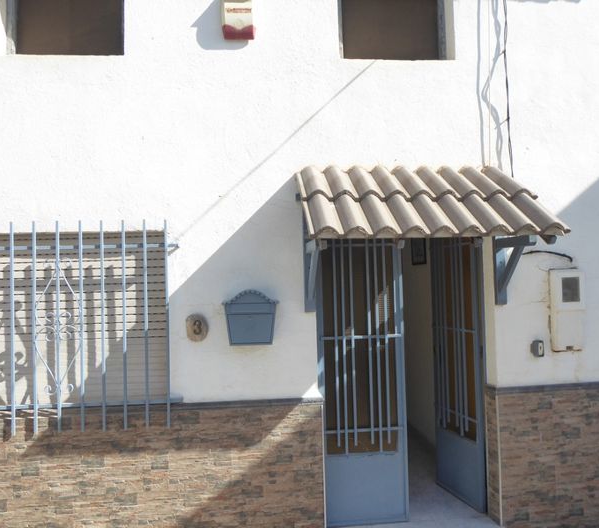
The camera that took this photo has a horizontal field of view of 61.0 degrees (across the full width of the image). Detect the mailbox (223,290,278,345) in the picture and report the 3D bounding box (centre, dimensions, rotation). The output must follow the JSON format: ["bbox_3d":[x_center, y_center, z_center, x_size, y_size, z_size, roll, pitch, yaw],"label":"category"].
[{"bbox_3d":[-0.312,0.349,3.304,0.356,0.353,0.105,-1,-2,-4],"label":"mailbox"}]

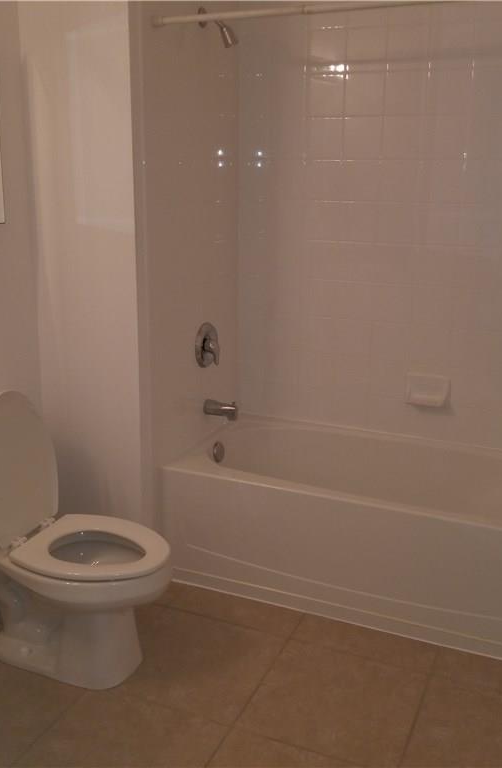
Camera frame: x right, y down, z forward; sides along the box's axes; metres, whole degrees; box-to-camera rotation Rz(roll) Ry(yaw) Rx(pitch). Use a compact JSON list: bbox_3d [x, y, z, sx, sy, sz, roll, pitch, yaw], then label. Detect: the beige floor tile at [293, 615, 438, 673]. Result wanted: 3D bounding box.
[{"bbox_3d":[0.369,0.846,2.530,0.463,0.010,0.172,7,16,22],"label":"beige floor tile"}]

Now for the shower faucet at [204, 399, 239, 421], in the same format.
[{"bbox_3d":[-0.124,0.103,3.082,0.140,0.065,0.055,7,16,22],"label":"shower faucet"}]

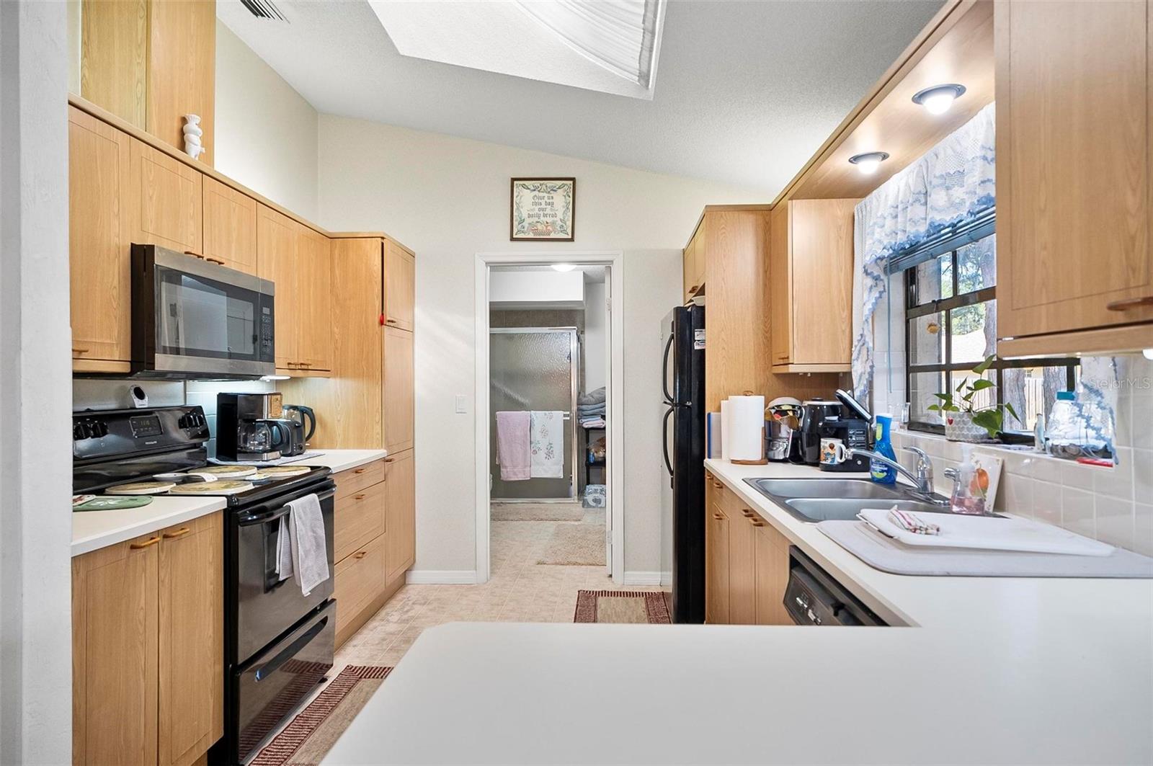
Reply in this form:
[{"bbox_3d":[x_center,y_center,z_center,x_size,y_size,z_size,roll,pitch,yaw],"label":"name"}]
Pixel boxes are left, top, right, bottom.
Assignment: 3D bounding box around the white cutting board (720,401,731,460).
[{"bbox_3d":[0.815,0.234,3.014,0.190,0.297,0.020,0,0,3],"label":"white cutting board"}]

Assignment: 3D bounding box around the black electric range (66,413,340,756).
[{"bbox_3d":[-1.429,0.714,2.379,0.707,1.223,0.698,0,0,3],"label":"black electric range"}]

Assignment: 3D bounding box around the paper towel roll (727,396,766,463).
[{"bbox_3d":[0.808,0.221,2.901,0.166,0.307,0.165,0,0,3],"label":"paper towel roll"}]

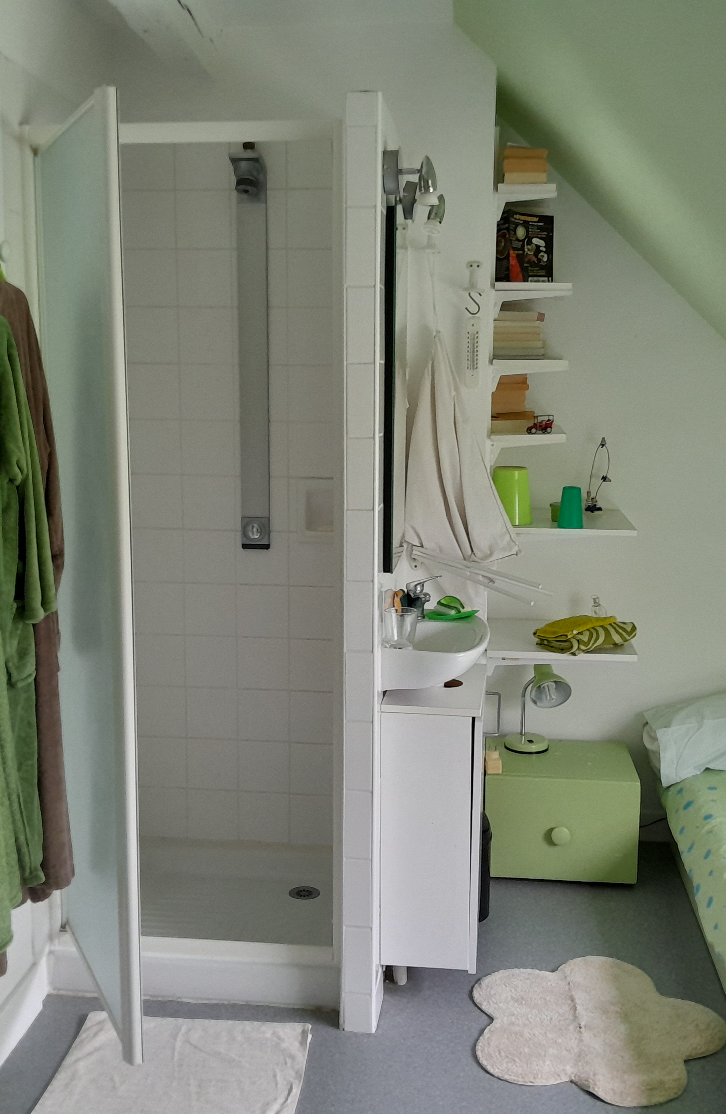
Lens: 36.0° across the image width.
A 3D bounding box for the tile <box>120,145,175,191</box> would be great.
[{"bbox_3d":[-0.576,-1.057,3.001,0.150,0.150,0.012,1,9,8],"label":"tile"}]

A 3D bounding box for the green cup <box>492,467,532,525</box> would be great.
[{"bbox_3d":[0.412,-0.169,3.083,0.117,0.153,0.117,1,8,6],"label":"green cup"}]

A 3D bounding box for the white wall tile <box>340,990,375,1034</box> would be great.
[{"bbox_3d":[-0.009,1.018,2.497,0.074,0.098,0.012,1,9,7],"label":"white wall tile"}]

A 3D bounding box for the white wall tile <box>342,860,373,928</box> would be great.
[{"bbox_3d":[-0.010,0.735,2.438,0.062,0.150,0.012,1,9,8],"label":"white wall tile"}]

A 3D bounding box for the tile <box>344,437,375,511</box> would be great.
[{"bbox_3d":[-0.005,-0.171,2.304,0.062,0.150,0.012,1,9,8],"label":"tile"}]

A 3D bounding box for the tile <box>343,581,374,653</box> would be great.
[{"bbox_3d":[-0.006,0.127,2.354,0.065,0.155,0.012,1,9,7],"label":"tile"}]

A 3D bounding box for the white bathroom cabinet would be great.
[{"bbox_3d":[0.174,0.607,2.685,0.226,0.615,0.385,1,9,7],"label":"white bathroom cabinet"}]

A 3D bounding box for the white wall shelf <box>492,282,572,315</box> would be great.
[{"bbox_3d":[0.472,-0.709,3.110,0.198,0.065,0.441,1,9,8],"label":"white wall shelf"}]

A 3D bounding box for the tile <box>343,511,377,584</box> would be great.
[{"bbox_3d":[-0.006,-0.022,2.326,0.062,0.150,0.012,1,9,8],"label":"tile"}]

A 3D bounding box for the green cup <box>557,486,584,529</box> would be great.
[{"bbox_3d":[0.563,-0.134,3.020,0.068,0.112,0.068,1,9,7],"label":"green cup"}]

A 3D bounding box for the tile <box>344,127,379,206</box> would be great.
[{"bbox_3d":[-0.003,-0.775,2.214,0.062,0.150,0.012,1,9,8],"label":"tile"}]

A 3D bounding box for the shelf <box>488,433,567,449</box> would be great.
[{"bbox_3d":[0.466,-0.341,3.178,0.202,0.038,0.410,1,9,7],"label":"shelf"}]

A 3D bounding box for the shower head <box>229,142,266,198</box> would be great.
[{"bbox_3d":[-0.299,-1.002,2.889,0.080,0.125,0.105,1,9,8],"label":"shower head"}]

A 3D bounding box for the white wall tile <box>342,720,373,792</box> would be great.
[{"bbox_3d":[-0.009,0.426,2.393,0.063,0.150,0.010,1,8,6],"label":"white wall tile"}]

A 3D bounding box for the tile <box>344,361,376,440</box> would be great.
[{"bbox_3d":[-0.004,-0.319,2.282,0.062,0.150,0.012,1,9,8],"label":"tile"}]

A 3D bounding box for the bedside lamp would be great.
[{"bbox_3d":[0.533,0.465,3.413,0.140,0.275,0.215,-2,9,-14],"label":"bedside lamp"}]

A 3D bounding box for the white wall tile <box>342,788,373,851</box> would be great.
[{"bbox_3d":[-0.010,0.579,2.416,0.063,0.150,0.010,1,8,6],"label":"white wall tile"}]

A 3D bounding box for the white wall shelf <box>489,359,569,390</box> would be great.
[{"bbox_3d":[0.466,-0.515,3.150,0.203,0.073,0.410,1,9,7],"label":"white wall shelf"}]

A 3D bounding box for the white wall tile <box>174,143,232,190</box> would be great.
[{"bbox_3d":[-0.424,-1.048,2.965,0.152,0.146,0.012,1,9,7],"label":"white wall tile"}]

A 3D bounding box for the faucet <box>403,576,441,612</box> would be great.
[{"bbox_3d":[0.146,0.102,2.743,0.105,0.110,0.050,3,9,16],"label":"faucet"}]

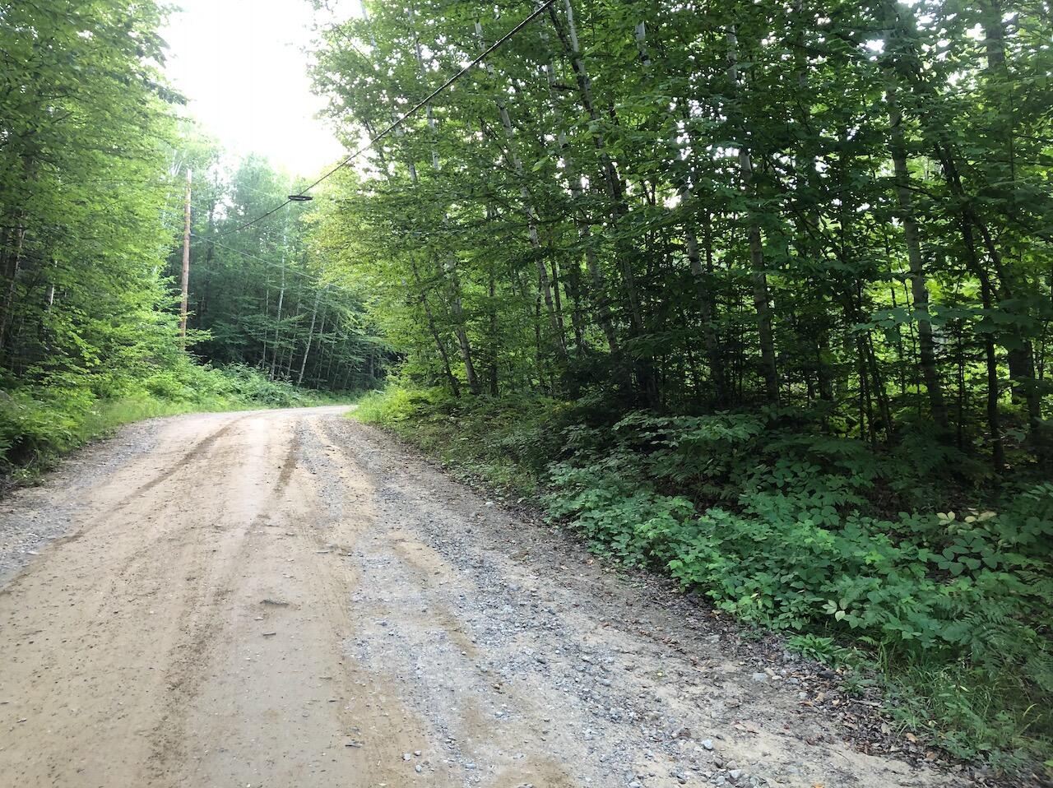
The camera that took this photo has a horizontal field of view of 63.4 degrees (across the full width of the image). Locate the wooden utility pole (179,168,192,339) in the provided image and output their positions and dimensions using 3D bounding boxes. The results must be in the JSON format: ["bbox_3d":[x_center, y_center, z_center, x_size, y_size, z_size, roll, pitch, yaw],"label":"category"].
[{"bbox_3d":[-12.613,-4.122,31.500,0.250,8.600,0.250,2,-2,-22],"label":"wooden utility pole"}]

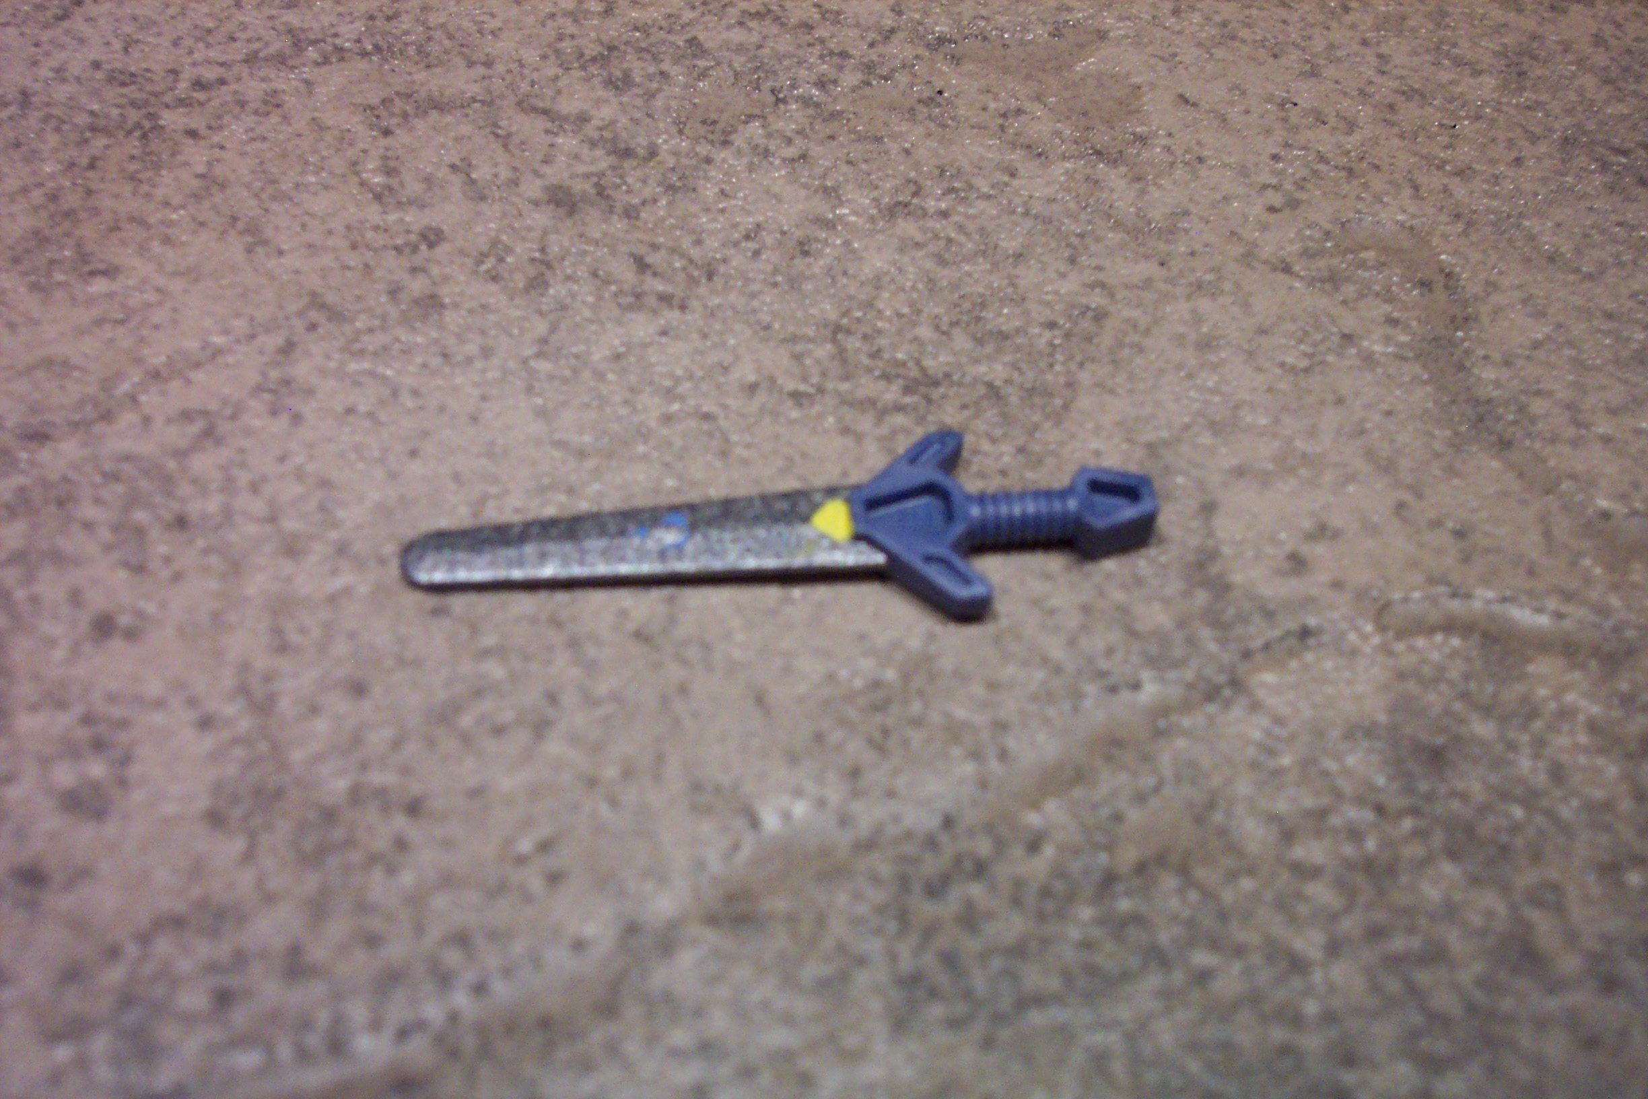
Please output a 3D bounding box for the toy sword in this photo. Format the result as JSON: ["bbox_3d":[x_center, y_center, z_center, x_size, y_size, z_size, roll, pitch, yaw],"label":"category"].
[{"bbox_3d":[-0.004,-0.001,0.141,0.066,0.004,0.021,-3,45,-1],"label":"toy sword"}]

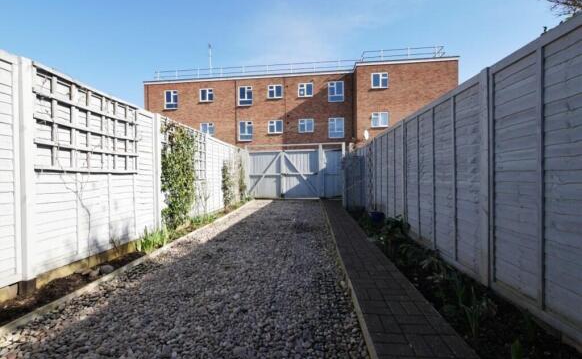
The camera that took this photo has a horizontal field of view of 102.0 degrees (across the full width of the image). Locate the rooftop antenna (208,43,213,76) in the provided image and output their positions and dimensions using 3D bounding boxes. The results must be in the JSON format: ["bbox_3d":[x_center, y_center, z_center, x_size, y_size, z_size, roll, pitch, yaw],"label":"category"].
[{"bbox_3d":[-6.840,-9.950,20.000,0.300,3.100,0.300,0,1,6],"label":"rooftop antenna"}]

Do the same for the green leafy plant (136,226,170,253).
[{"bbox_3d":[-1.920,0.800,3.300,0.330,0.300,0.380,0,1,3],"label":"green leafy plant"}]

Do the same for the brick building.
[{"bbox_3d":[-0.100,-4.200,21.200,23.400,9.500,9.000,0,1,6],"label":"brick building"}]

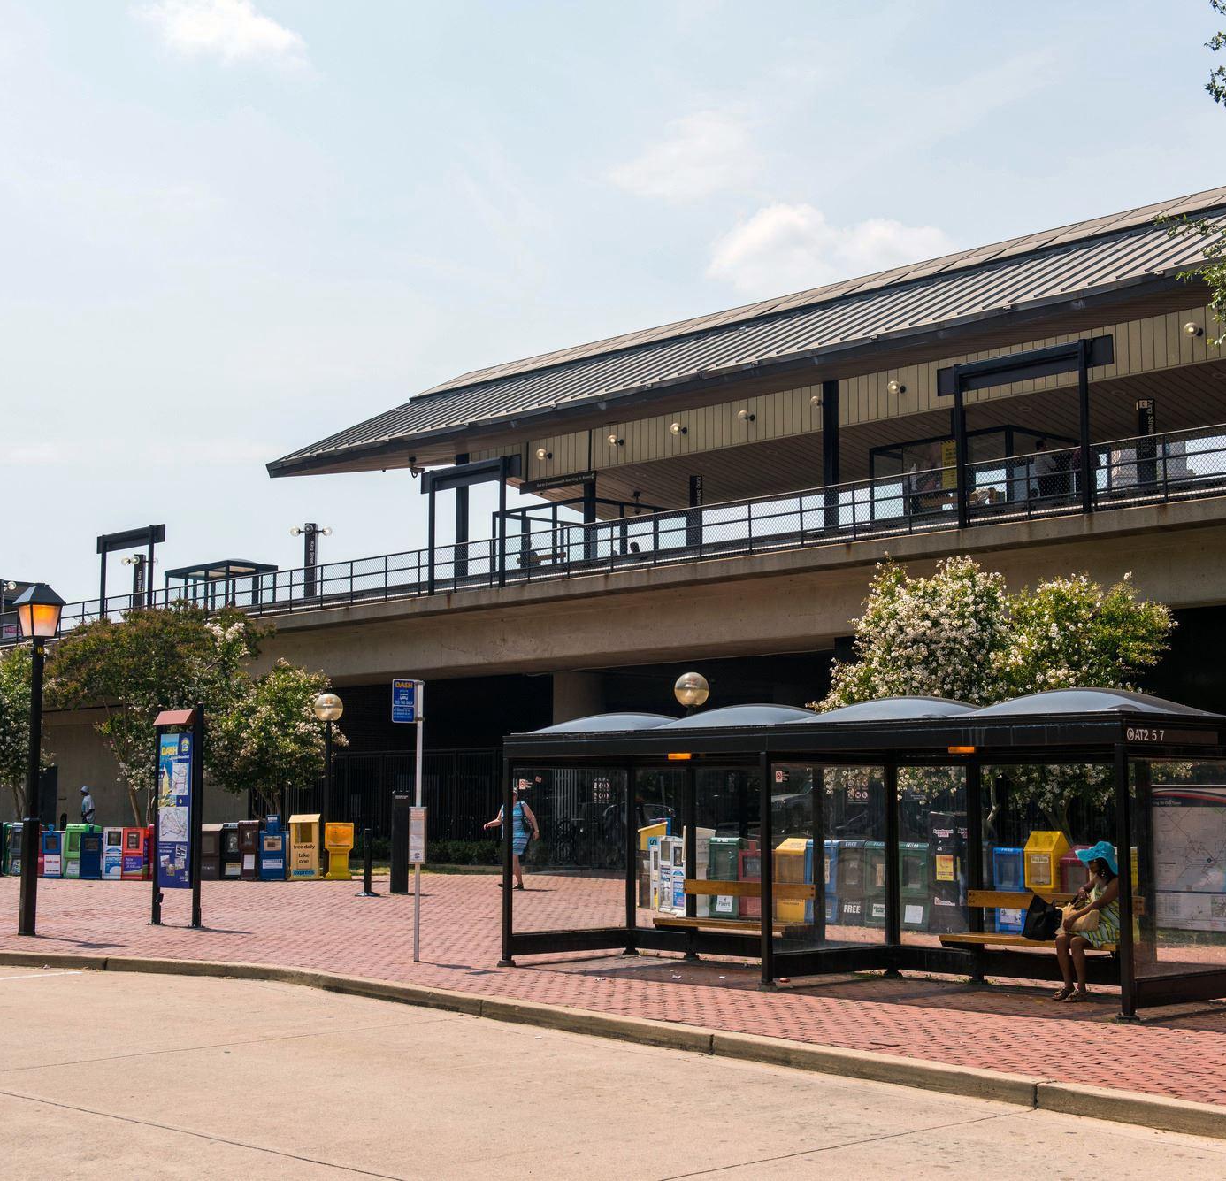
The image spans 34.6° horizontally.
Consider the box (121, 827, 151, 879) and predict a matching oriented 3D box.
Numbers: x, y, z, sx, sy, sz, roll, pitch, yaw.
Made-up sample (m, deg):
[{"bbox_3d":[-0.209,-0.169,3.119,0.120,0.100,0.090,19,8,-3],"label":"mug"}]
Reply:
[{"bbox_3d":[-9.484,5.225,39.106,0.440,1.040,0.400,-1,-6,11],"label":"box"}]

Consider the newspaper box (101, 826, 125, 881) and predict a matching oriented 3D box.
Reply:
[{"bbox_3d":[-9.909,5.225,39.156,0.430,1.050,0.400,-1,-6,14],"label":"newspaper box"}]

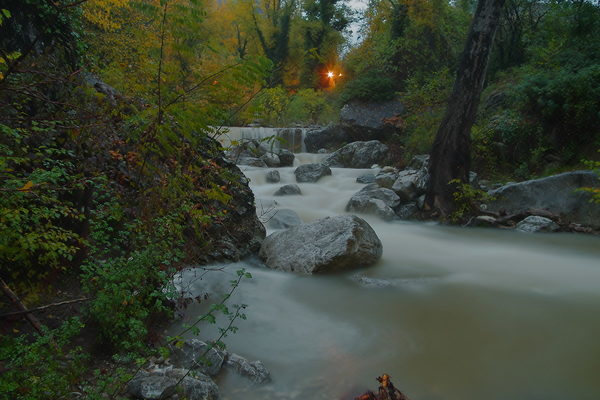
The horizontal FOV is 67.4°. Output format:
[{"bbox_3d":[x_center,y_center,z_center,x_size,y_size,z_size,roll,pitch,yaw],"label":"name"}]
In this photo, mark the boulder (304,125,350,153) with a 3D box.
[{"bbox_3d":[0.905,-1.799,13.189,1.573,0.784,1.180,1,11,3],"label":"boulder"}]

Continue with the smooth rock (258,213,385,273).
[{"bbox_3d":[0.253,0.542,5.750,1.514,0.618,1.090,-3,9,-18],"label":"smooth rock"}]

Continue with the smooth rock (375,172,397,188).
[{"bbox_3d":[1.744,-0.394,9.148,0.462,0.309,0.393,2,11,11],"label":"smooth rock"}]

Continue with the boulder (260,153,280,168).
[{"bbox_3d":[-0.824,-1.107,12.600,0.553,0.440,0.470,0,8,0],"label":"boulder"}]

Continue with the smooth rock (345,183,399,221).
[{"bbox_3d":[1.326,0.003,8.047,0.975,0.575,0.829,2,11,9],"label":"smooth rock"}]

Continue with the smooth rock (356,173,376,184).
[{"bbox_3d":[1.576,-0.496,10.600,0.477,0.295,0.382,0,8,0],"label":"smooth rock"}]

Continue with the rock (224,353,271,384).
[{"bbox_3d":[-0.372,1.169,3.160,0.340,0.140,0.200,4,11,22],"label":"rock"}]

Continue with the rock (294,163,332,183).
[{"bbox_3d":[0.324,-0.657,10.900,0.914,0.491,0.686,0,8,0],"label":"rock"}]

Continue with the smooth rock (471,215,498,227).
[{"bbox_3d":[3.071,0.318,7.467,0.502,0.167,0.402,4,11,22],"label":"smooth rock"}]

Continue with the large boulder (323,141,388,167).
[{"bbox_3d":[1.537,-1.279,12.600,1.802,0.764,1.261,0,8,0],"label":"large boulder"}]

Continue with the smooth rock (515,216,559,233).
[{"bbox_3d":[3.862,0.395,7.300,0.608,0.223,0.425,0,8,0],"label":"smooth rock"}]

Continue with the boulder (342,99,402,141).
[{"bbox_3d":[2.473,-2.693,15.500,2.119,1.409,1.589,0,8,0],"label":"boulder"}]

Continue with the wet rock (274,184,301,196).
[{"bbox_3d":[-0.223,-0.203,8.686,0.556,0.204,0.445,0,11,-1],"label":"wet rock"}]

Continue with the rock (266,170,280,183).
[{"bbox_3d":[-0.641,-0.558,10.900,0.335,0.308,0.285,0,8,0],"label":"rock"}]

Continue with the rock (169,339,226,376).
[{"bbox_3d":[-0.751,1.118,3.265,0.400,0.200,0.310,0,11,-2],"label":"rock"}]

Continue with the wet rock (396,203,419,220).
[{"bbox_3d":[1.865,0.178,7.775,0.412,0.290,0.350,3,11,14],"label":"wet rock"}]

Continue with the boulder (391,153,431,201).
[{"bbox_3d":[2.270,-0.442,9.200,0.785,0.966,0.706,0,8,0],"label":"boulder"}]

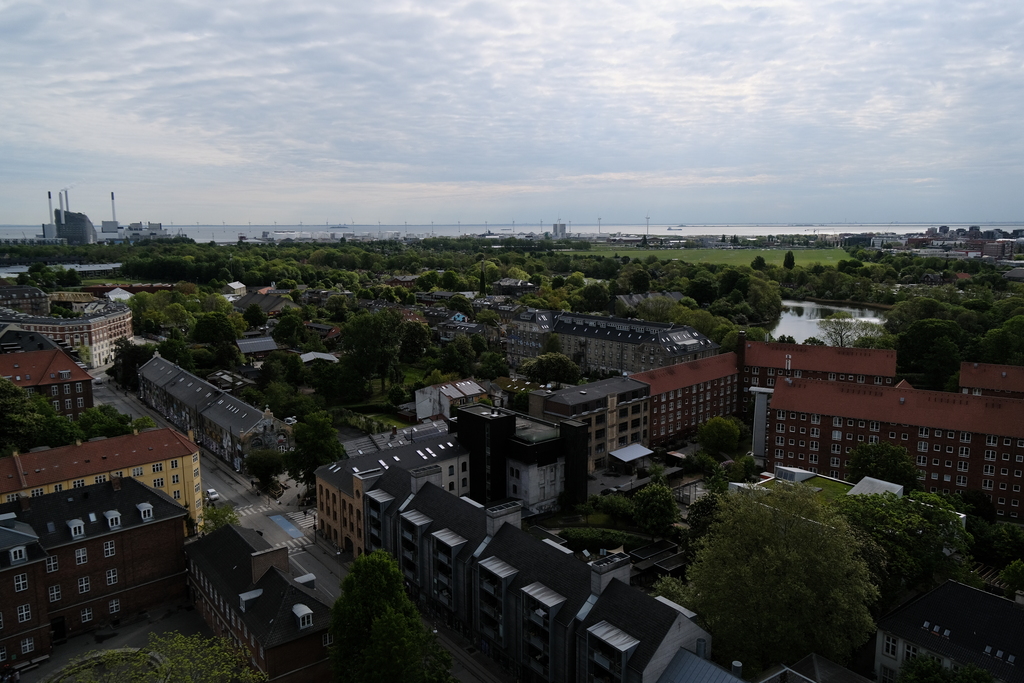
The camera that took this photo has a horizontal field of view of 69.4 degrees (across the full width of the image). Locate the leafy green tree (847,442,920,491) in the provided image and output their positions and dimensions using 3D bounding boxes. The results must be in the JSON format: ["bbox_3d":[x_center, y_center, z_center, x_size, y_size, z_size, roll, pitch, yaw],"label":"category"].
[{"bbox_3d":[71.100,25.610,141.910,12.800,12.100,12.800,0,9,0],"label":"leafy green tree"}]

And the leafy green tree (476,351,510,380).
[{"bbox_3d":[-6.180,8.240,245.800,11.000,9.980,11.000,0,9,-1],"label":"leafy green tree"}]

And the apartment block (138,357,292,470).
[{"bbox_3d":[-80.170,15.890,192.780,11.300,12.000,90.000,-7,12,-38],"label":"apartment block"}]

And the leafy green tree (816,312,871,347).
[{"bbox_3d":[131.000,-2.400,293.380,19.500,18.000,19.500,0,9,0],"label":"leafy green tree"}]

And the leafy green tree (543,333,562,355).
[{"bbox_3d":[16.052,3.683,292.324,7.899,14.243,7.899,0,9,0],"label":"leafy green tree"}]

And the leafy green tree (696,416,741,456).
[{"bbox_3d":[47.900,22.230,171.250,9.500,9.400,9.500,0,9,0],"label":"leafy green tree"}]

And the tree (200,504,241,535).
[{"bbox_3d":[-53.423,33.067,134.502,7.403,7.003,7.403,0,9,0],"label":"tree"}]

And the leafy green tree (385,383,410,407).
[{"bbox_3d":[-32.860,15.320,212.630,6.630,6.630,6.630,-2,9,-9],"label":"leafy green tree"}]

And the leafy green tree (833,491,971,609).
[{"bbox_3d":[54.000,29.610,104.370,17.500,16.200,17.500,0,9,0],"label":"leafy green tree"}]

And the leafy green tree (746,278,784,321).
[{"bbox_3d":[138.500,-23.390,403.140,19.160,22.970,19.160,3,10,19],"label":"leafy green tree"}]

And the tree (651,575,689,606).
[{"bbox_3d":[22.777,37.137,106.396,5.460,7.572,5.460,0,9,0],"label":"tree"}]

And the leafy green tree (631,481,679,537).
[{"bbox_3d":[26.102,30.905,133.713,8.056,11.130,8.056,0,9,0],"label":"leafy green tree"}]

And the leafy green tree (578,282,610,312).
[{"bbox_3d":[49.570,-25.720,435.320,17.710,16.830,17.710,1,9,6],"label":"leafy green tree"}]

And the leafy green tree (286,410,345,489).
[{"bbox_3d":[-39.000,22.230,144.910,11.500,17.800,11.500,0,9,0],"label":"leafy green tree"}]

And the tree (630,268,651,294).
[{"bbox_3d":[87.100,-38.830,504.770,14.380,20.560,14.380,1,9,10],"label":"tree"}]

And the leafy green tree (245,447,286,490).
[{"bbox_3d":[-49.200,25.250,146.970,8.180,7.860,8.180,-3,10,-19],"label":"leafy green tree"}]

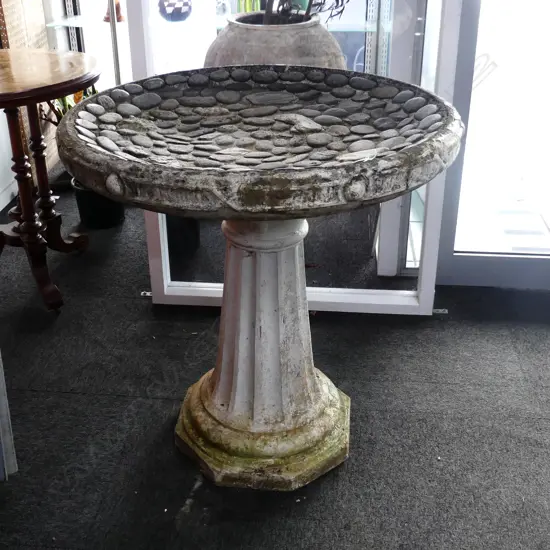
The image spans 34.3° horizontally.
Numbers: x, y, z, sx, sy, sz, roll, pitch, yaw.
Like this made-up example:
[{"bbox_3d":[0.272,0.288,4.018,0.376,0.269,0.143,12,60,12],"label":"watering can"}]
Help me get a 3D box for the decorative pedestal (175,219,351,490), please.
[{"bbox_3d":[-0.020,0.118,1.949,0.398,0.545,0.398,3,28,6],"label":"decorative pedestal"}]

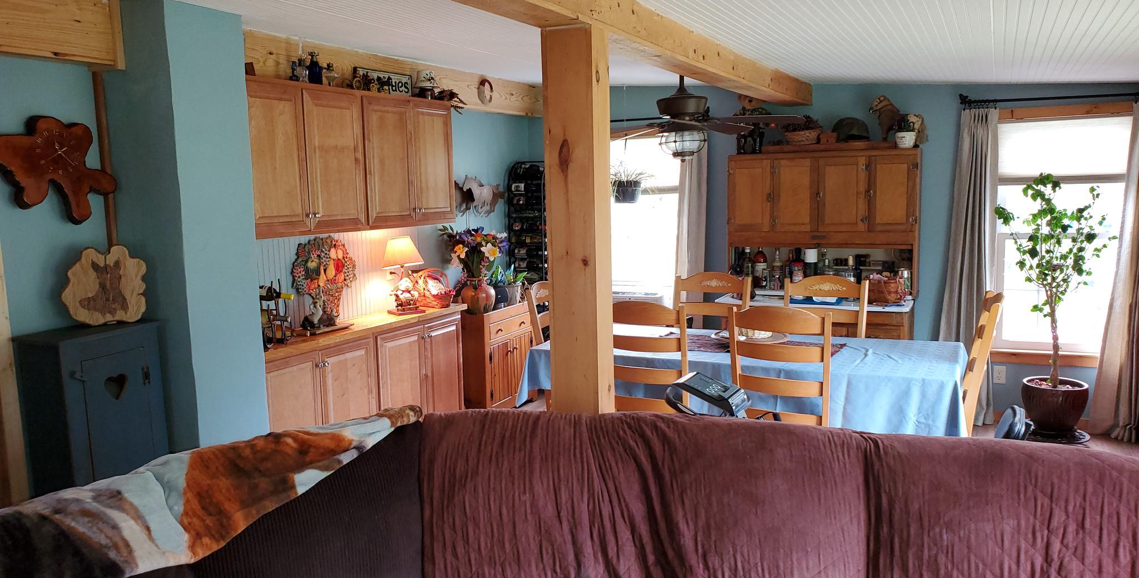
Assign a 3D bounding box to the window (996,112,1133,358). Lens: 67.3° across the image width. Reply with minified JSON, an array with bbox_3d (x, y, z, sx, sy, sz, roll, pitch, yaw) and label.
[{"bbox_3d":[3.041,-0.331,5.297,0.780,1.470,0.100,2,8,28],"label":"window"}]

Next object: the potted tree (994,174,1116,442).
[{"bbox_3d":[2.834,0.139,5.038,0.640,1.620,0.600,2,8,28],"label":"potted tree"}]

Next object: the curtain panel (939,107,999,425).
[{"bbox_3d":[2.539,-0.120,5.466,0.370,2.010,0.130,2,8,28],"label":"curtain panel"}]

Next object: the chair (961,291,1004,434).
[{"bbox_3d":[1.853,0.544,4.294,0.530,1.070,0.475,2,8,24],"label":"chair"}]

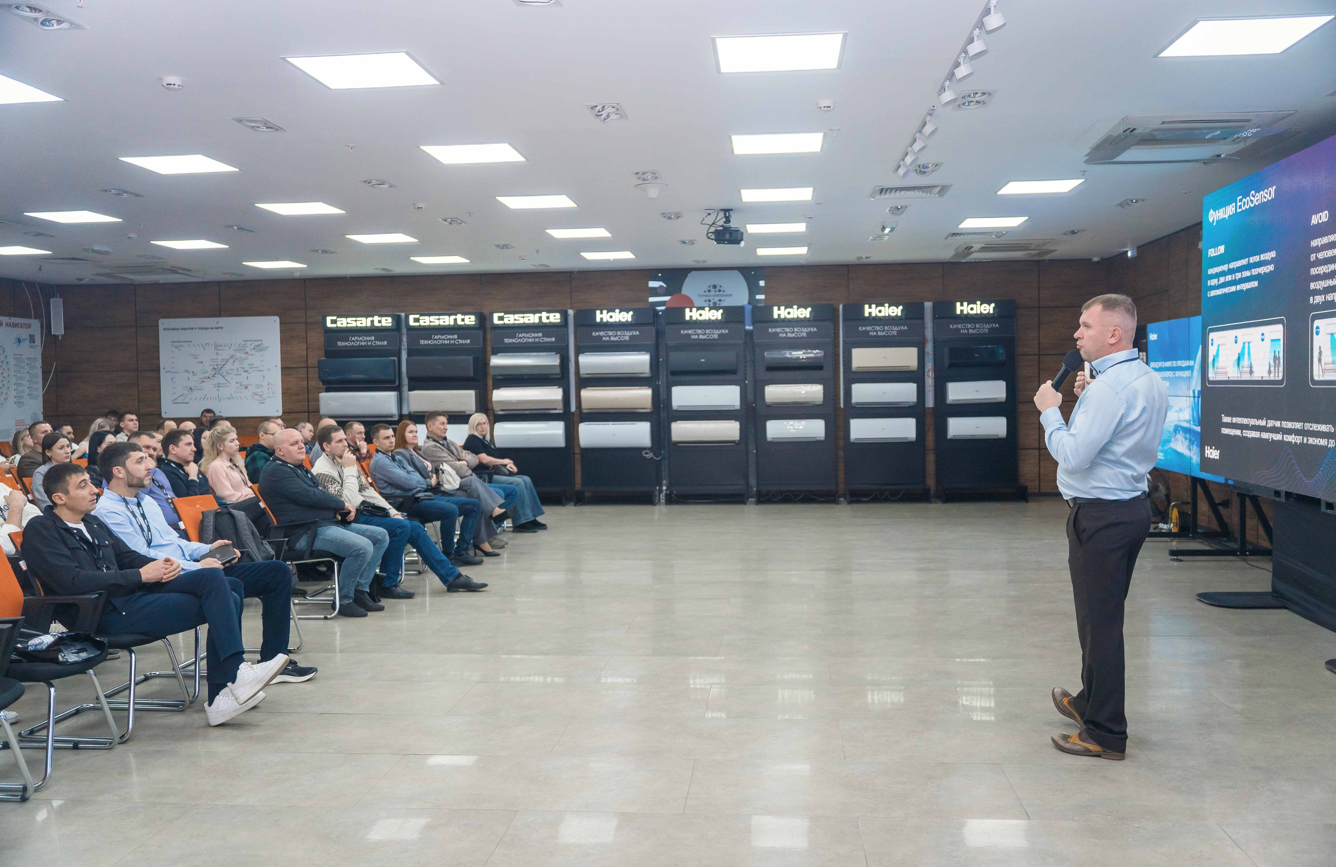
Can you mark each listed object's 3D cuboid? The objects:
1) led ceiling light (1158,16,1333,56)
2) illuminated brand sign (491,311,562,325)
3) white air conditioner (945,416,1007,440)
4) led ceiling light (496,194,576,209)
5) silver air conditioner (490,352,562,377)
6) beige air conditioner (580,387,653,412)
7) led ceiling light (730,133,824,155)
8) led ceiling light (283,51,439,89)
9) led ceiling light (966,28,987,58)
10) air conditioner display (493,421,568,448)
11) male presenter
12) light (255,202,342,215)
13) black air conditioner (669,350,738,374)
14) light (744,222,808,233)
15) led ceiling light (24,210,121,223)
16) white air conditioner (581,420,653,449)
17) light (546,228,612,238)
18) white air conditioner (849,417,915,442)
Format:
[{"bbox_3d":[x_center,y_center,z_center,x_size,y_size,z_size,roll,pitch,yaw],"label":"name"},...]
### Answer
[{"bbox_3d":[2.672,-1.846,5.191,0.590,0.030,0.590,-1,2,6],"label":"led ceiling light"},{"bbox_3d":[-1.825,-1.498,14.521,0.885,0.155,0.060,-1,2,6],"label":"illuminated brand sign"},{"bbox_3d":[3.817,-0.072,13.781,0.699,0.268,0.200,-1,2,6],"label":"white air conditioner"},{"bbox_3d":[-1.103,-1.968,9.445,0.590,0.040,0.580,-1,2,6],"label":"led ceiling light"},{"bbox_3d":[-1.801,-0.878,14.301,0.907,0.307,0.225,-1,2,6],"label":"silver air conditioner"},{"bbox_3d":[-0.641,-0.430,14.205,0.911,0.315,0.220,-1,2,6],"label":"beige air conditioner"},{"bbox_3d":[0.722,-1.914,7.325,0.590,0.040,0.580,-1,2,6],"label":"led ceiling light"},{"bbox_3d":[-1.503,-1.812,5.553,0.590,0.040,0.580,-1,2,6],"label":"led ceiling light"},{"bbox_3d":[1.311,-1.649,4.710,0.095,0.130,0.095,0,2,5],"label":"led ceiling light"},{"bbox_3d":[-1.772,0.014,14.511,0.935,0.330,0.220,-1,2,6],"label":"air conditioner display"},{"bbox_3d":[1.712,0.347,4.426,0.530,1.790,0.520,1,3,37],"label":"male presenter"},{"bbox_3d":[-3.153,-1.943,9.592,0.590,0.040,0.580,-1,2,6],"label":"light"},{"bbox_3d":[0.448,-0.893,14.179,0.865,0.300,0.200,-1,2,6],"label":"black air conditioner"},{"bbox_3d":[1.075,-2.038,11.055,0.595,0.030,0.595,-1,2,6],"label":"light"},{"bbox_3d":[-5.235,-1.914,9.823,0.590,0.030,0.590,-1,2,6],"label":"led ceiling light"},{"bbox_3d":[-0.687,0.021,14.640,0.926,0.331,0.210,-1,2,5],"label":"white air conditioner"},{"bbox_3d":[-0.897,-2.043,11.332,0.590,0.040,0.580,-1,2,6],"label":"light"},{"bbox_3d":[2.679,-0.045,13.894,0.805,0.295,0.200,-1,2,6],"label":"white air conditioner"}]

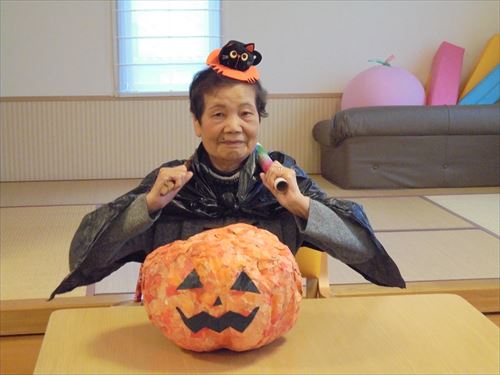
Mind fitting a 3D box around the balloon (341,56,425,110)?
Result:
[{"bbox_3d":[0.817,-0.516,5.676,0.520,0.560,0.520,-2,10,-8],"label":"balloon"}]

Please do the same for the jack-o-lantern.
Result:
[{"bbox_3d":[-0.052,0.181,1.690,0.296,0.225,0.265,-1,9,-2],"label":"jack-o-lantern"}]

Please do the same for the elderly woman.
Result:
[{"bbox_3d":[-0.041,0.299,2.040,0.800,1.240,0.680,-1,9,-6],"label":"elderly woman"}]

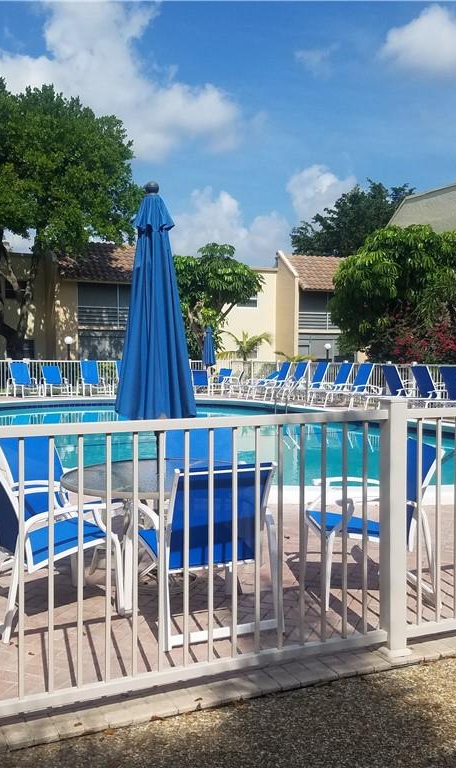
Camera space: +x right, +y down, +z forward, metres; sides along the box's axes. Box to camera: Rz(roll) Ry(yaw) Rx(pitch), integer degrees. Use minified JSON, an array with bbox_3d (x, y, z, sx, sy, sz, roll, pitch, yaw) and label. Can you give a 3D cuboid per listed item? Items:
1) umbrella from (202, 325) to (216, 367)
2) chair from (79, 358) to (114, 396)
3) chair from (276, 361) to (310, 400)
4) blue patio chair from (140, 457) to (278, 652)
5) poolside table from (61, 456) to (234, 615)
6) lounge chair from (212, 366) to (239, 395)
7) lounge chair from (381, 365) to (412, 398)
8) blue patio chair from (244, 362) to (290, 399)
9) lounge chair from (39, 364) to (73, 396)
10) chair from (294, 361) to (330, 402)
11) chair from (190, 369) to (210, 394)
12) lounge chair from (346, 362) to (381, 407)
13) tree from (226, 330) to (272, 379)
[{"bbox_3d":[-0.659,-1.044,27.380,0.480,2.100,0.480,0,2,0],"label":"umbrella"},{"bbox_3d":[-4.560,-0.199,26.815,0.680,1.170,1.600,-1,3,-27],"label":"chair"},{"bbox_3d":[1.890,-0.099,24.417,1.550,1.170,0.680,-1,3,-28],"label":"chair"},{"bbox_3d":[-0.134,0.863,4.283,0.660,0.920,0.720,-1,3,-24],"label":"blue patio chair"},{"bbox_3d":[-0.426,0.931,4.780,1.230,0.720,1.230,0,3,-5],"label":"poolside table"},{"bbox_3d":[-0.072,-0.110,27.818,0.620,0.920,0.720,1,3,30],"label":"lounge chair"},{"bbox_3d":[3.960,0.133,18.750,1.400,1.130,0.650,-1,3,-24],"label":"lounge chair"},{"bbox_3d":[1.400,-0.128,25.116,1.600,1.170,0.680,-1,3,-28],"label":"blue patio chair"},{"bbox_3d":[-5.330,-0.063,23.900,0.650,1.000,1.250,-1,3,-23],"label":"lounge chair"},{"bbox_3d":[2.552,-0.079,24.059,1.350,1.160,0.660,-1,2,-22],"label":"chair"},{"bbox_3d":[-0.930,-0.103,27.519,0.650,0.920,0.720,0,2,12],"label":"chair"},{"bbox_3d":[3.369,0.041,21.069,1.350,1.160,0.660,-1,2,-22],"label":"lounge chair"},{"bbox_3d":[0.866,-1.039,32.485,1.950,2.400,1.900,0,2,0],"label":"tree"}]

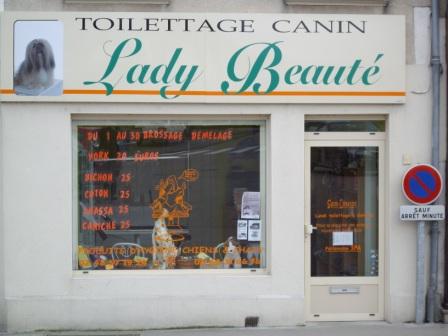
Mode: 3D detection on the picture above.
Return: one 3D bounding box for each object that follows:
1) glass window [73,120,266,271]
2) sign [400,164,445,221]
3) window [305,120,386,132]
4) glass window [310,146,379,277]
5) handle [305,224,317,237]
[{"bbox_3d":[-0.602,0.308,16.226,2.176,1.679,0.080,0,0,-6],"label":"glass window"},{"bbox_3d":[2.211,0.273,16.123,0.506,0.623,0.040,0,0,-6],"label":"sign"},{"bbox_3d":[1.369,-0.471,16.450,0.923,0.136,0.050,0,0,-6],"label":"window"},{"bbox_3d":[1.369,0.494,16.450,0.784,1.475,0.050,0,0,-6],"label":"glass window"},{"bbox_3d":[0.977,0.706,16.365,0.137,0.135,0.070,0,0,-6],"label":"handle"}]

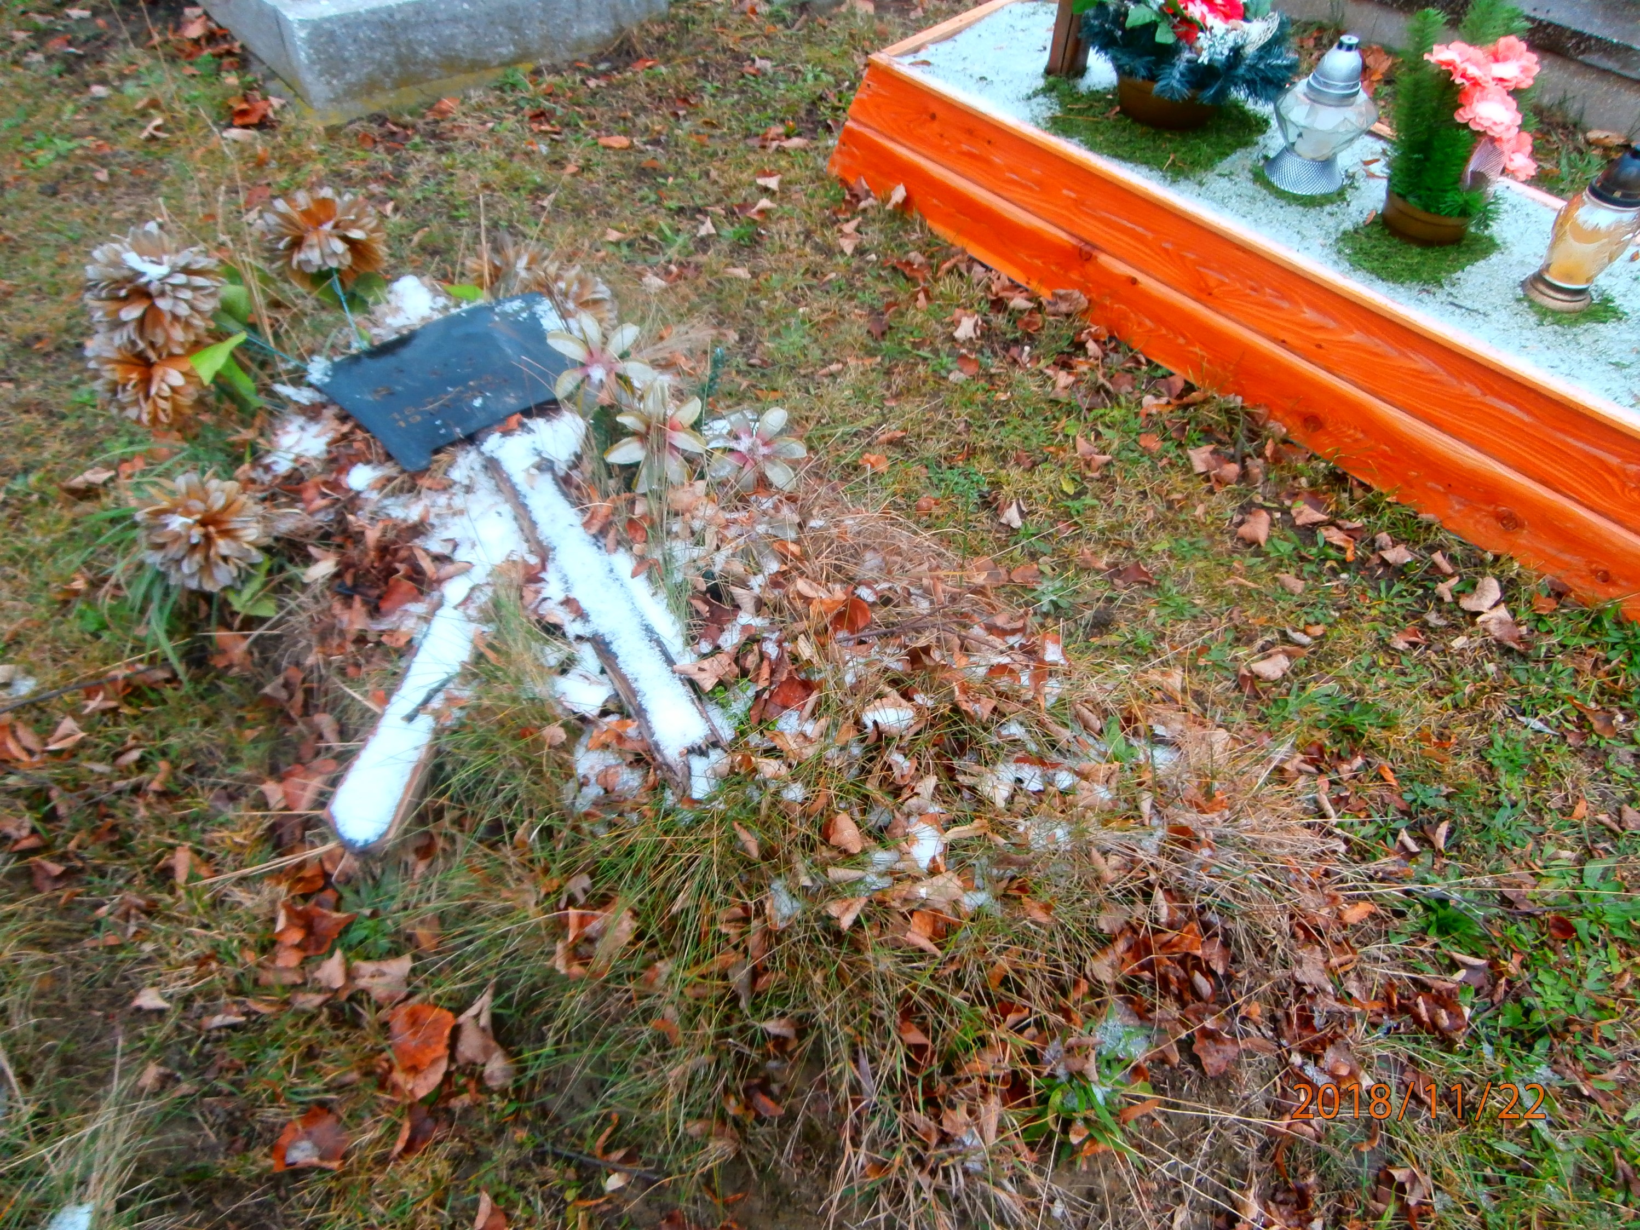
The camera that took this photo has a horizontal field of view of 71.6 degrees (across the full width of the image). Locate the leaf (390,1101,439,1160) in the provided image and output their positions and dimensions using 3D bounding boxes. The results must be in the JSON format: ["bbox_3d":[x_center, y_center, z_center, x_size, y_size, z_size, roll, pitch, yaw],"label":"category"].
[{"bbox_3d":[-0.467,0.594,1.309,0.045,0.030,0.062,10,50,9],"label":"leaf"}]

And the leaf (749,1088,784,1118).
[{"bbox_3d":[-0.059,0.538,1.254,0.041,0.020,0.035,0,47,0],"label":"leaf"}]

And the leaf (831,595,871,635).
[{"bbox_3d":[0.042,0.000,1.561,0.050,0.020,0.056,11,65,6],"label":"leaf"}]

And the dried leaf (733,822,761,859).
[{"bbox_3d":[-0.092,0.285,1.436,0.026,0.025,0.047,-29,55,-22],"label":"dried leaf"}]

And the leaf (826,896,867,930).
[{"bbox_3d":[0.030,0.341,1.303,0.047,0.022,0.042,0,47,0],"label":"leaf"}]

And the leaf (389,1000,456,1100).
[{"bbox_3d":[-0.457,0.500,1.303,0.067,0.030,0.101,-4,54,-10],"label":"leaf"}]

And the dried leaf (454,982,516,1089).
[{"bbox_3d":[-0.385,0.483,1.306,0.065,0.045,0.110,-4,47,-3],"label":"dried leaf"}]

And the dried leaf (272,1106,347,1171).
[{"bbox_3d":[-0.564,0.579,1.257,0.073,0.025,0.063,-11,51,-12],"label":"dried leaf"}]

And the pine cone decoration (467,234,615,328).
[{"bbox_3d":[-0.521,-0.622,2.128,0.264,0.173,0.160,-11,29,-10],"label":"pine cone decoration"}]

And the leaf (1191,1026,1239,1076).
[{"bbox_3d":[0.450,0.496,1.294,0.053,0.025,0.055,0,47,0],"label":"leaf"}]

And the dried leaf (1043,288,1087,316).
[{"bbox_3d":[0.510,-0.651,2.364,0.045,0.045,0.080,-37,58,-27],"label":"dried leaf"}]

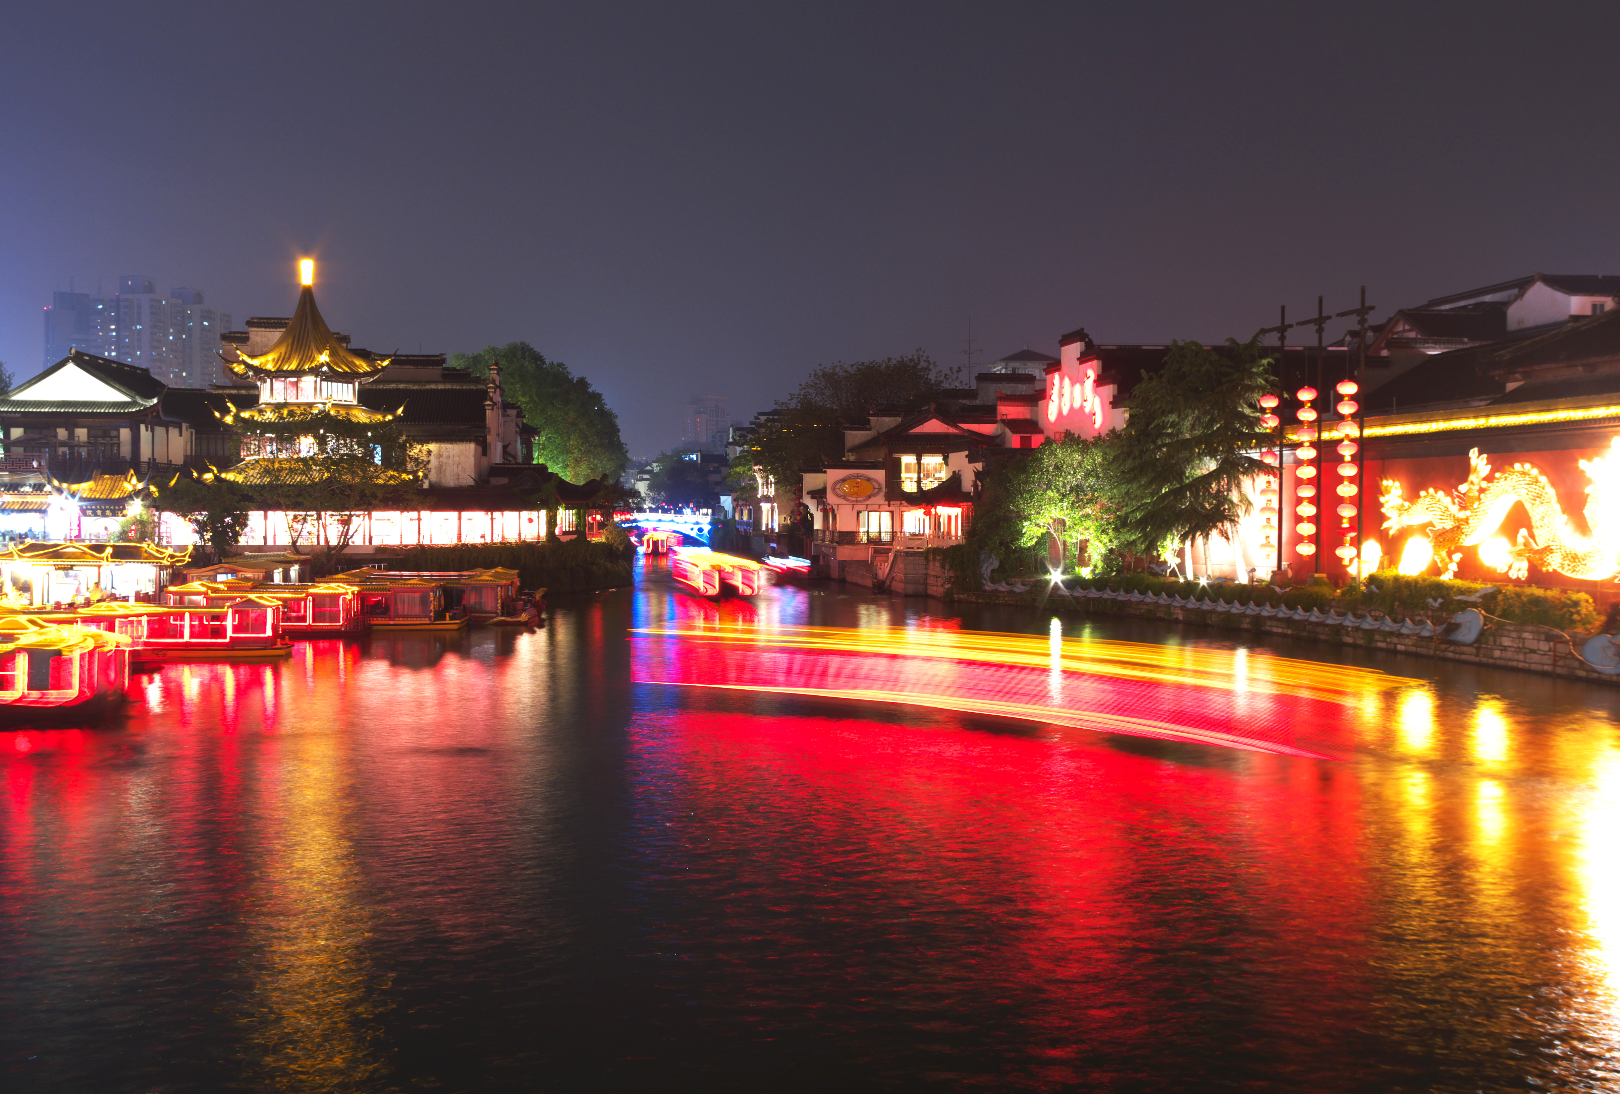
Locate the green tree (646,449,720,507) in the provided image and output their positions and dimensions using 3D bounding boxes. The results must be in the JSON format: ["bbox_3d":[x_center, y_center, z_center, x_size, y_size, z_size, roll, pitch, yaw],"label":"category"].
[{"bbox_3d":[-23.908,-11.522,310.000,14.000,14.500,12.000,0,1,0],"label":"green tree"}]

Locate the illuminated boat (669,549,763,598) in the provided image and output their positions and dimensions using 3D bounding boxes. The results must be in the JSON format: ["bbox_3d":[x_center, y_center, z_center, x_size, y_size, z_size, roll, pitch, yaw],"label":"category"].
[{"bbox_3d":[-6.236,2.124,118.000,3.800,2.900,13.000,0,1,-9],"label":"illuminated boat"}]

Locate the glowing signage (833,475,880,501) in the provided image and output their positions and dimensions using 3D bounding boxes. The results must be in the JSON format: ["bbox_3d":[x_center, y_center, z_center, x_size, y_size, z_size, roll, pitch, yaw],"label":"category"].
[{"bbox_3d":[3.890,-4.913,138.000,4.000,2.200,0.250,0,1,2],"label":"glowing signage"}]

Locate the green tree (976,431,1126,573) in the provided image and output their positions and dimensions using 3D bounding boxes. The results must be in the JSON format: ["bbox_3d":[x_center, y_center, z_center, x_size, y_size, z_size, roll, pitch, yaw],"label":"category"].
[{"bbox_3d":[15.624,-2.888,107.000,9.700,9.200,8.800,0,1,0],"label":"green tree"}]

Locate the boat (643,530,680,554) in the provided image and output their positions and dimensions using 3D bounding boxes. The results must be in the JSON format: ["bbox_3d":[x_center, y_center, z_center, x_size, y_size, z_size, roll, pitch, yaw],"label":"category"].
[{"bbox_3d":[-22.348,-0.537,245.000,3.700,3.000,12.000,0,1,4],"label":"boat"}]

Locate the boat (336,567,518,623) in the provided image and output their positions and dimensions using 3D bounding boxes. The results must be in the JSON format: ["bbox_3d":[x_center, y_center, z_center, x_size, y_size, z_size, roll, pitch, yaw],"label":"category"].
[{"bbox_3d":[-19.866,2.561,85.000,11.000,3.000,3.400,0,1,9],"label":"boat"}]

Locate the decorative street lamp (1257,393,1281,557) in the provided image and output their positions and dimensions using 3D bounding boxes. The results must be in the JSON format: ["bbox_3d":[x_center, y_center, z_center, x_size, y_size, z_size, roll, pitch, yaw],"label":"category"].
[{"bbox_3d":[26.999,-4.174,97.000,1.250,9.700,1.250,0,1,0],"label":"decorative street lamp"}]

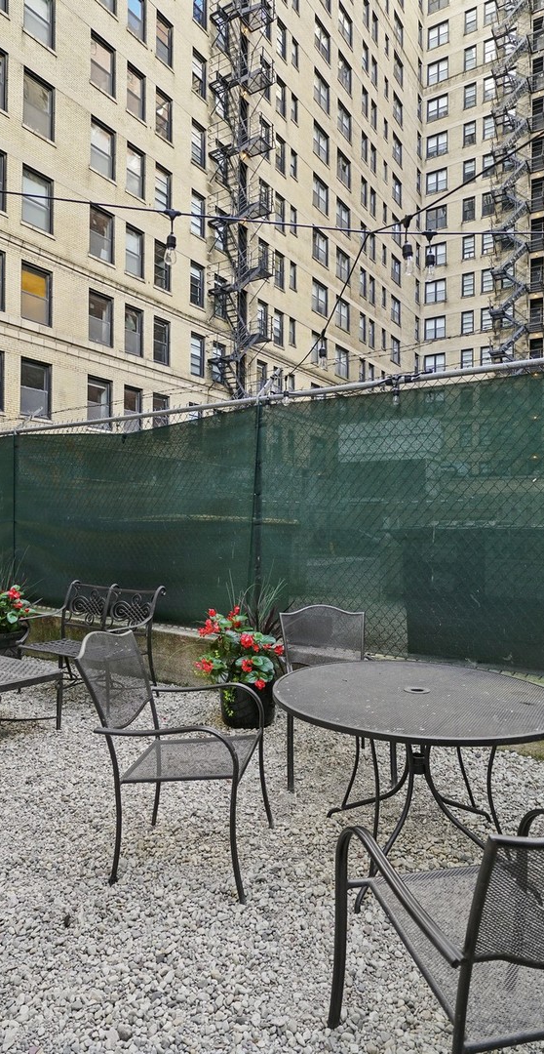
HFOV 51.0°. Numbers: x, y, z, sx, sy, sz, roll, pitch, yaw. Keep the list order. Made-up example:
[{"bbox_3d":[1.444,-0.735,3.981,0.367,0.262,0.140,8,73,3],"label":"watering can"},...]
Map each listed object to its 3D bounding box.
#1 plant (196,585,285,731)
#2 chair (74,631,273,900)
[{"bbox_3d":[-0.240,0.952,4.360,0.680,1.020,0.640,1,0,0],"label":"plant"},{"bbox_3d":[-0.400,1.007,2.550,0.710,0.910,0.600,1,0,5],"label":"chair"}]

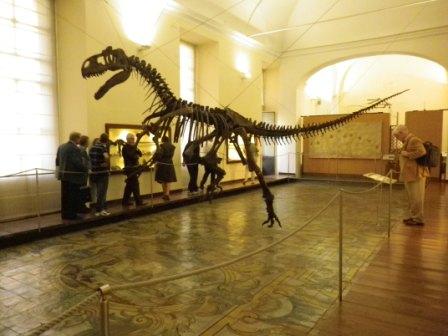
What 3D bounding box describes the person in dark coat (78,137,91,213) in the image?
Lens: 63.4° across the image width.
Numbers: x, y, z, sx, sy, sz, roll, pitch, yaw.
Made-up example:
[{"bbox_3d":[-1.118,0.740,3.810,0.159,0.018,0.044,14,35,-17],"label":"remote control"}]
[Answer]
[{"bbox_3d":[-3.106,0.126,8.030,0.480,1.660,0.340,1,4,23],"label":"person in dark coat"}]

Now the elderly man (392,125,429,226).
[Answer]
[{"bbox_3d":[3.298,0.139,6.411,0.540,1.730,0.490,1,4,25],"label":"elderly man"}]

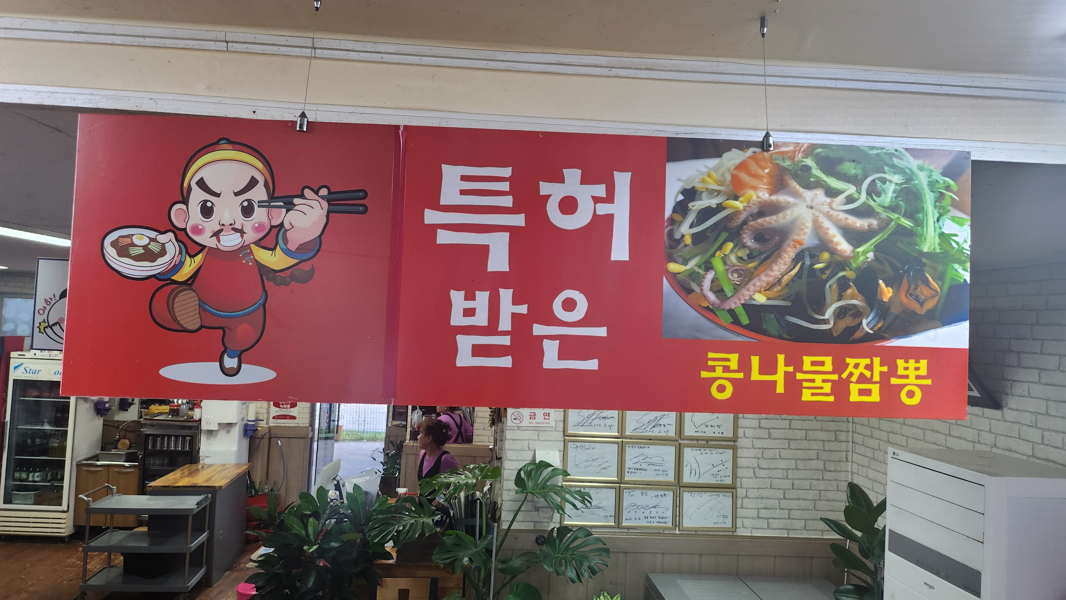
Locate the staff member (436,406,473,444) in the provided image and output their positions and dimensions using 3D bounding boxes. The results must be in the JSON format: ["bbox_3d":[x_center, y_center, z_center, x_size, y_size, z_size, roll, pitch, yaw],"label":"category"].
[{"bbox_3d":[-0.858,1.783,8.000,0.450,1.550,0.330,4,-2,-38],"label":"staff member"}]

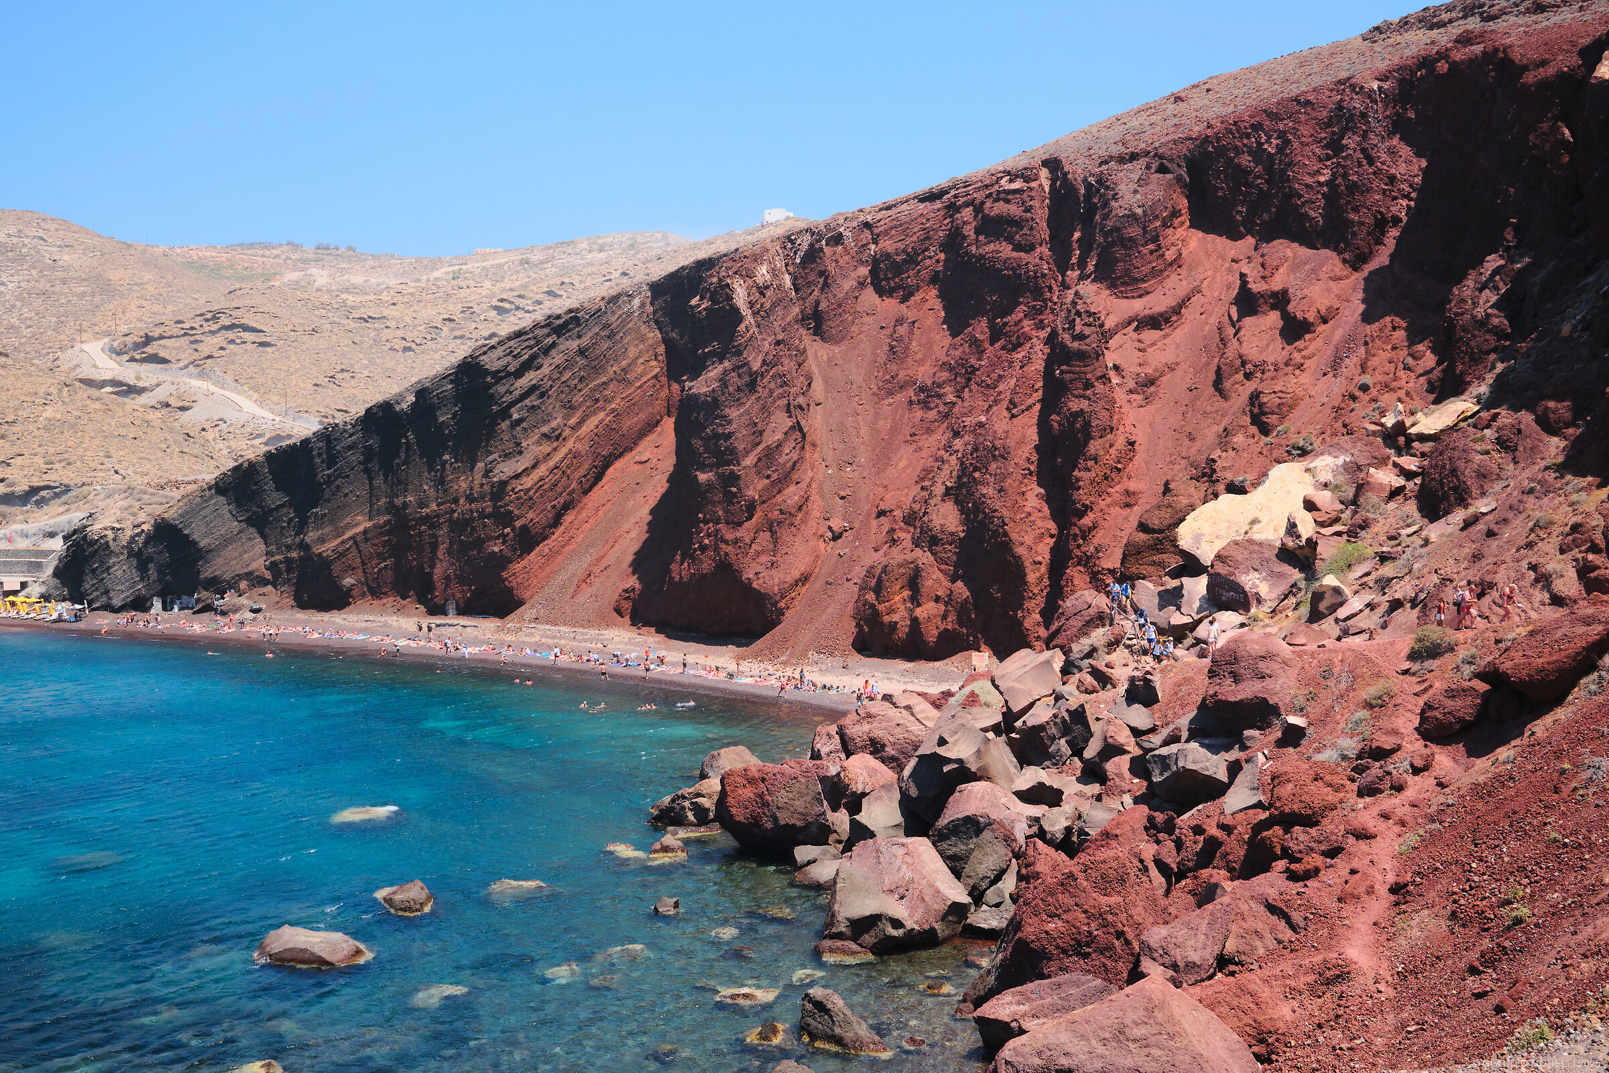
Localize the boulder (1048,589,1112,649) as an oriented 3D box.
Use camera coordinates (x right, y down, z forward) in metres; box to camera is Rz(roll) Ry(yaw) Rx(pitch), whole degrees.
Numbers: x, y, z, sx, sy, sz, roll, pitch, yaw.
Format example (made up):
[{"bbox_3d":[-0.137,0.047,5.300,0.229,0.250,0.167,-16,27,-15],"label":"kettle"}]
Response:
[{"bbox_3d":[14.112,4.277,80.000,3.280,3.030,2.900,0,0,10],"label":"boulder"}]

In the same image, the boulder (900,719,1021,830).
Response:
[{"bbox_3d":[6.155,9.344,61.500,4.500,4.000,4.200,0,-1,6],"label":"boulder"}]

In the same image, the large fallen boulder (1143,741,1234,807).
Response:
[{"bbox_3d":[12.501,7.749,51.000,2.850,2.050,2.300,0,0,14],"label":"large fallen boulder"}]

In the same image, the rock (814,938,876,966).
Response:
[{"bbox_3d":[1.123,11.441,43.000,1.650,0.650,1.200,0,-1,1],"label":"rock"}]

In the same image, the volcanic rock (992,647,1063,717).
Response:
[{"bbox_3d":[11.407,7.413,79.500,3.500,3.200,3.300,0,-1,8],"label":"volcanic rock"}]

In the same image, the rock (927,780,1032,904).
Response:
[{"bbox_3d":[6.436,11.089,57.000,3.800,3.900,3.600,0,1,6],"label":"rock"}]

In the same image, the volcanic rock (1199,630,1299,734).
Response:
[{"bbox_3d":[16.762,5.526,59.000,3.620,3.690,3.500,0,0,16],"label":"volcanic rock"}]

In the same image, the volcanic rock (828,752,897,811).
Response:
[{"bbox_3d":[2.596,11.244,71.000,3.200,2.700,2.800,0,1,2],"label":"volcanic rock"}]

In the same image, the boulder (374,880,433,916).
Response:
[{"bbox_3d":[-13.485,12.136,52.600,1.950,1.080,1.500,0,0,-14],"label":"boulder"}]

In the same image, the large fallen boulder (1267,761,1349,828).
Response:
[{"bbox_3d":[15.469,7.911,48.000,2.460,1.930,2.200,0,0,18],"label":"large fallen boulder"}]

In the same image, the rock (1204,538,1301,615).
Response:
[{"bbox_3d":[21.871,1.955,76.000,4.500,3.400,4.000,0,-1,16],"label":"rock"}]

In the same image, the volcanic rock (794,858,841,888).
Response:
[{"bbox_3d":[0.525,12.215,56.800,1.700,1.100,1.400,0,0,1],"label":"volcanic rock"}]

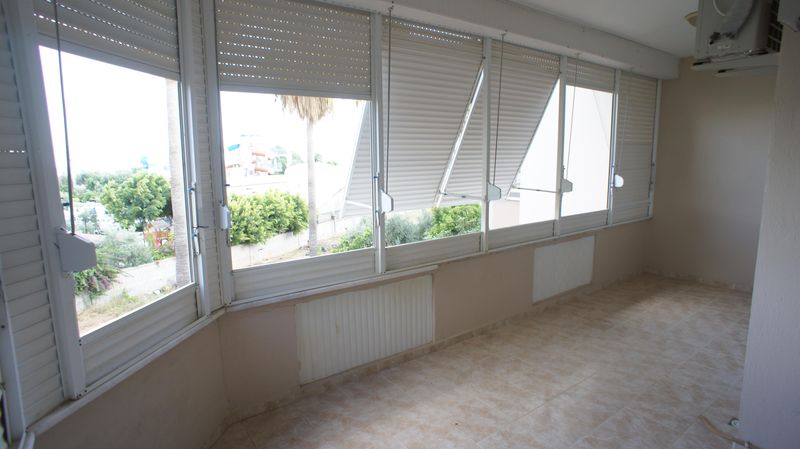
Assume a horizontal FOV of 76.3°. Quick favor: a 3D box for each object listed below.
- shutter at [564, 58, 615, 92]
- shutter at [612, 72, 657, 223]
[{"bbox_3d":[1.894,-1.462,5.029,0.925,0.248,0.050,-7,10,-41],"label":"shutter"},{"bbox_3d":[2.685,-0.856,5.800,0.952,1.649,0.050,-7,10,-41],"label":"shutter"}]

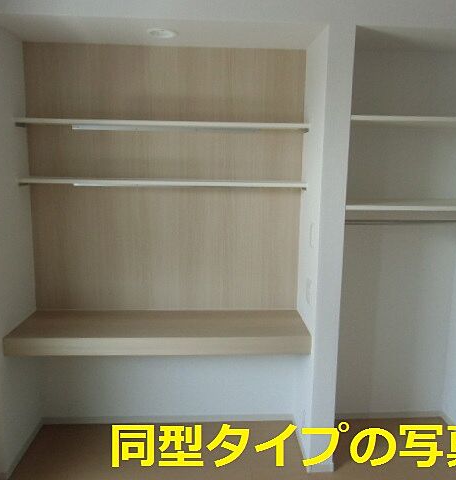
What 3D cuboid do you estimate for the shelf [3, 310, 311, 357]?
[{"bbox_3d":[-0.339,0.490,2.384,1.503,0.091,0.418,0,9,-2],"label":"shelf"}]

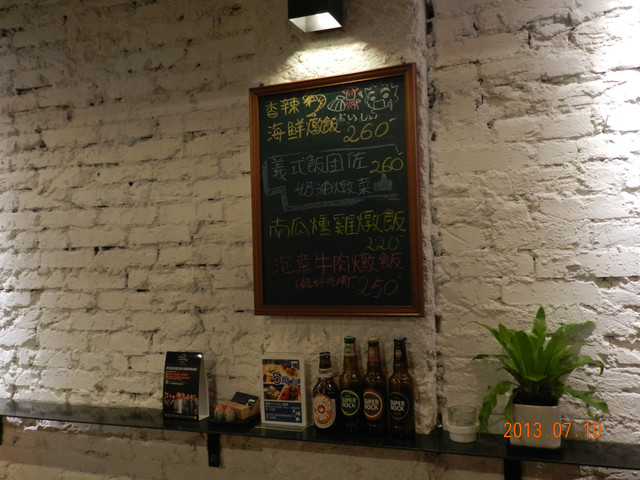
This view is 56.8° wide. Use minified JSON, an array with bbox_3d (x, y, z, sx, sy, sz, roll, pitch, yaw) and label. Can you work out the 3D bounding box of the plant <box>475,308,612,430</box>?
[{"bbox_3d":[0.487,0.308,1.300,0.280,0.305,0.230,-3,-3,21],"label":"plant"}]

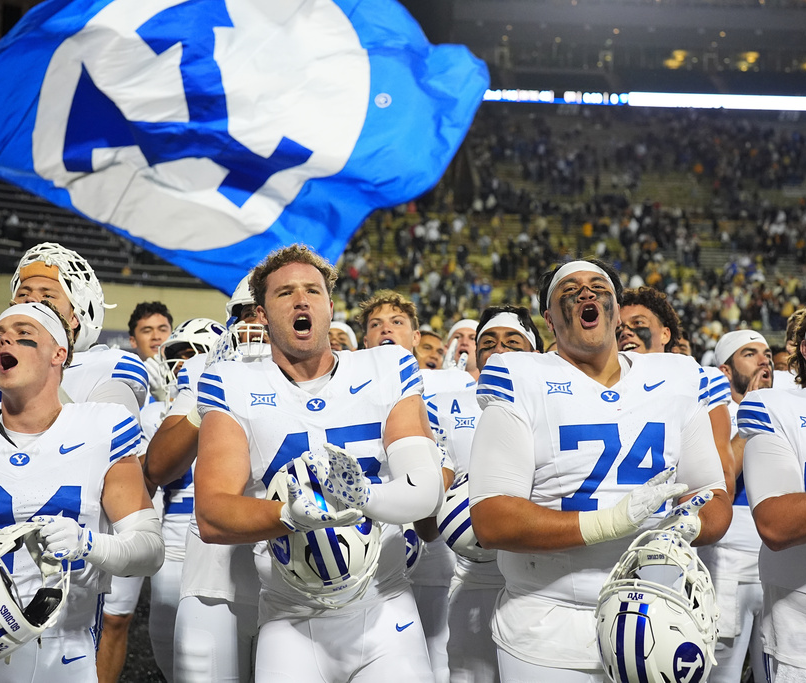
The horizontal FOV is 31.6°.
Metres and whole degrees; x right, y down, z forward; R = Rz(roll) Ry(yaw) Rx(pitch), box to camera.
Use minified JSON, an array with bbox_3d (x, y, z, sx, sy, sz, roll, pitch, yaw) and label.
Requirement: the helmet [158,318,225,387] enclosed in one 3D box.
[{"bbox_3d":[-0.762,0.052,5.300,0.310,0.280,0.240,-9,0,-43],"label":"helmet"}]

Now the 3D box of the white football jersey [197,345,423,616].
[{"bbox_3d":[-0.215,0.330,3.350,0.540,0.630,0.330,-3,-1,-7],"label":"white football jersey"}]

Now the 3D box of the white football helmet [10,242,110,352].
[{"bbox_3d":[-0.947,-0.118,3.920,0.240,0.310,0.280,-3,10,21],"label":"white football helmet"}]

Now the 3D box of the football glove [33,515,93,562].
[{"bbox_3d":[-0.728,0.422,3.050,0.130,0.105,0.100,15,-27,-12],"label":"football glove"}]

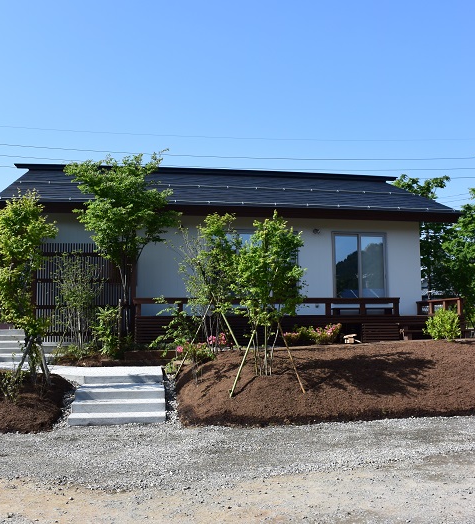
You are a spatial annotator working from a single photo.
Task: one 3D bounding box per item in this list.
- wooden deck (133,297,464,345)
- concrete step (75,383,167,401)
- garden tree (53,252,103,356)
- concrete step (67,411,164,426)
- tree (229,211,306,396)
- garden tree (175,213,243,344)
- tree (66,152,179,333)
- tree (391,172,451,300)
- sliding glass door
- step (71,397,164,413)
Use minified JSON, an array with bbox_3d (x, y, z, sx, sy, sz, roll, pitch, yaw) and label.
[{"bbox_3d":[1.663,1.602,16.433,8.950,1.120,1.900,1,-4,-9],"label":"wooden deck"},{"bbox_3d":[-2.066,2.320,10.448,1.530,0.145,0.800,0,-5,-9],"label":"concrete step"},{"bbox_3d":[-3.915,1.022,14.500,1.200,2.503,1.150,0,-5,-9],"label":"garden tree"},{"bbox_3d":[-1.774,2.330,8.755,1.450,0.130,0.420,0,-4,-7],"label":"concrete step"},{"bbox_3d":[0.540,0.711,10.600,1.350,3.228,1.300,-1,-5,0],"label":"tree"},{"bbox_3d":[-0.571,0.390,12.507,1.600,2.910,1.500,0,-4,0],"label":"garden tree"},{"bbox_3d":[-2.772,-0.398,14.474,2.750,4.670,2.500,0,-4,0],"label":"tree"},{"bbox_3d":[7.373,-0.452,23.604,2.800,6.200,2.800,0,-4,0],"label":"tree"},{"bbox_3d":[3.721,0.127,17.843,1.700,2.050,0.100,1,-4,-9],"label":"sliding glass door"},{"bbox_3d":[-1.993,2.423,9.891,1.530,0.145,0.420,0,-5,-9],"label":"step"}]

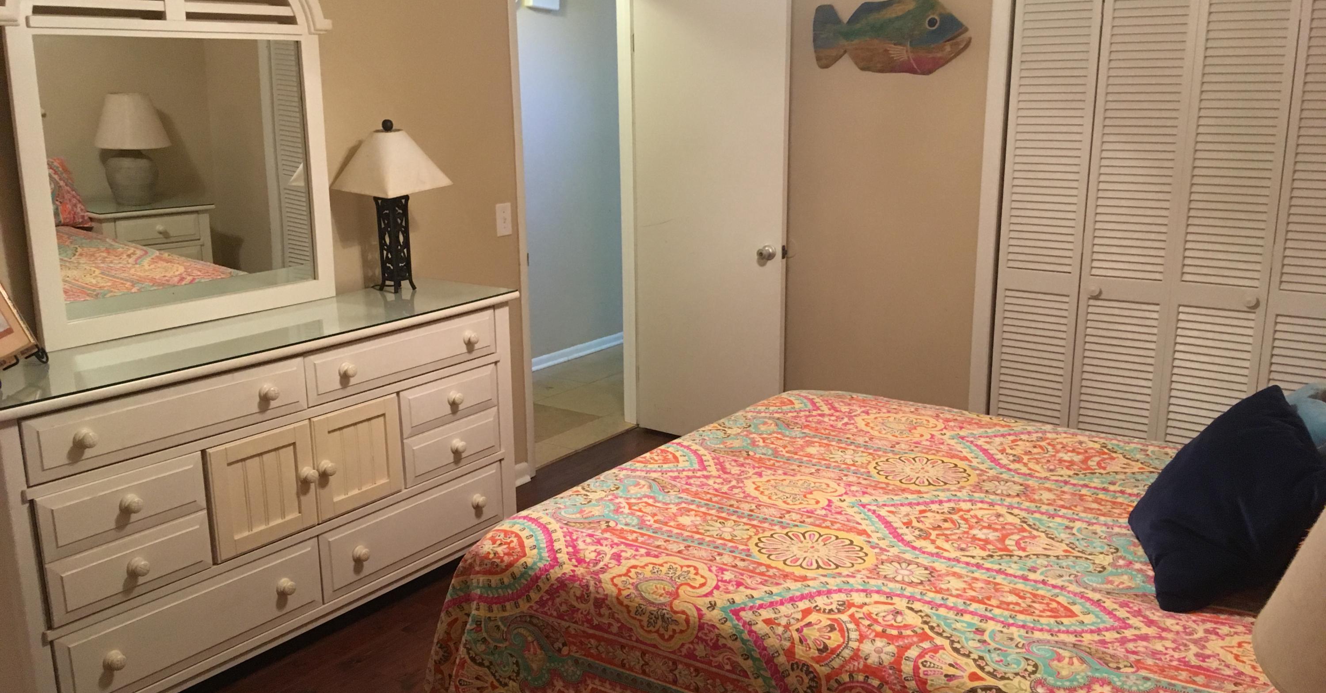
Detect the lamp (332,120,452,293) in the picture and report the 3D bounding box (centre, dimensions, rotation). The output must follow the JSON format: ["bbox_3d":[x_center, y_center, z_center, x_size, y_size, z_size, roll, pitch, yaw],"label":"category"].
[{"bbox_3d":[-0.878,-0.456,3.617,0.270,0.547,0.270,8,16,32],"label":"lamp"}]

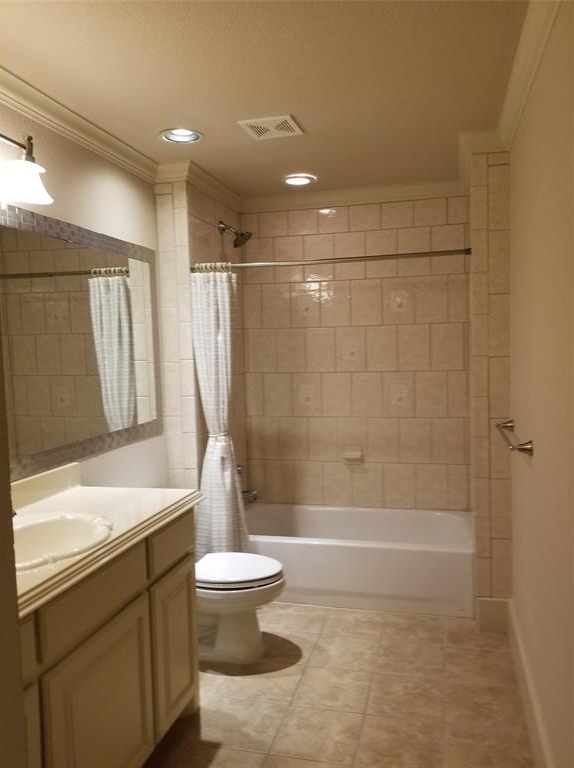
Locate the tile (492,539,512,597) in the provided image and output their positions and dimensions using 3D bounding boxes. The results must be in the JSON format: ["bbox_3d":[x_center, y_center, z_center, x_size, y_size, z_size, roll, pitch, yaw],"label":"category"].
[{"bbox_3d":[1.068,0.920,2.883,0.096,0.295,0.010,-1,4,15],"label":"tile"}]

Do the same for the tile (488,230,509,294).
[{"bbox_3d":[1.019,-0.586,2.777,0.102,0.304,0.010,0,4,16],"label":"tile"}]

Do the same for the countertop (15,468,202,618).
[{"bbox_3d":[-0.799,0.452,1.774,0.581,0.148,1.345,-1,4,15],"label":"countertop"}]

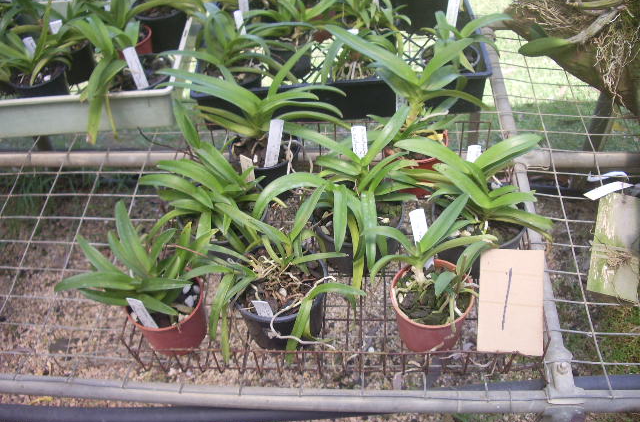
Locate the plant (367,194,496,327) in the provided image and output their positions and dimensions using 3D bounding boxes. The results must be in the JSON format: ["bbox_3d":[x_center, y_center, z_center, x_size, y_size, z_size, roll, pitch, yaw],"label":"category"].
[{"bbox_3d":[0.138,0.058,0.802,0.165,0.110,0.145,0,48,5],"label":"plant"}]

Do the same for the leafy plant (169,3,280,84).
[{"bbox_3d":[-0.163,-0.269,1.076,0.195,0.135,0.150,0,48,5],"label":"leafy plant"}]

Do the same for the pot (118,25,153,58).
[{"bbox_3d":[-0.368,-0.306,1.272,0.100,0.087,0.100,-3,47,3],"label":"pot"}]

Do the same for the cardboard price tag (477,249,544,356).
[{"bbox_3d":[0.234,0.111,0.793,0.077,0.005,0.126,2,85,8],"label":"cardboard price tag"}]

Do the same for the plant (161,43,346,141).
[{"bbox_3d":[-0.104,-0.172,0.983,0.285,0.135,0.155,0,48,5],"label":"plant"}]

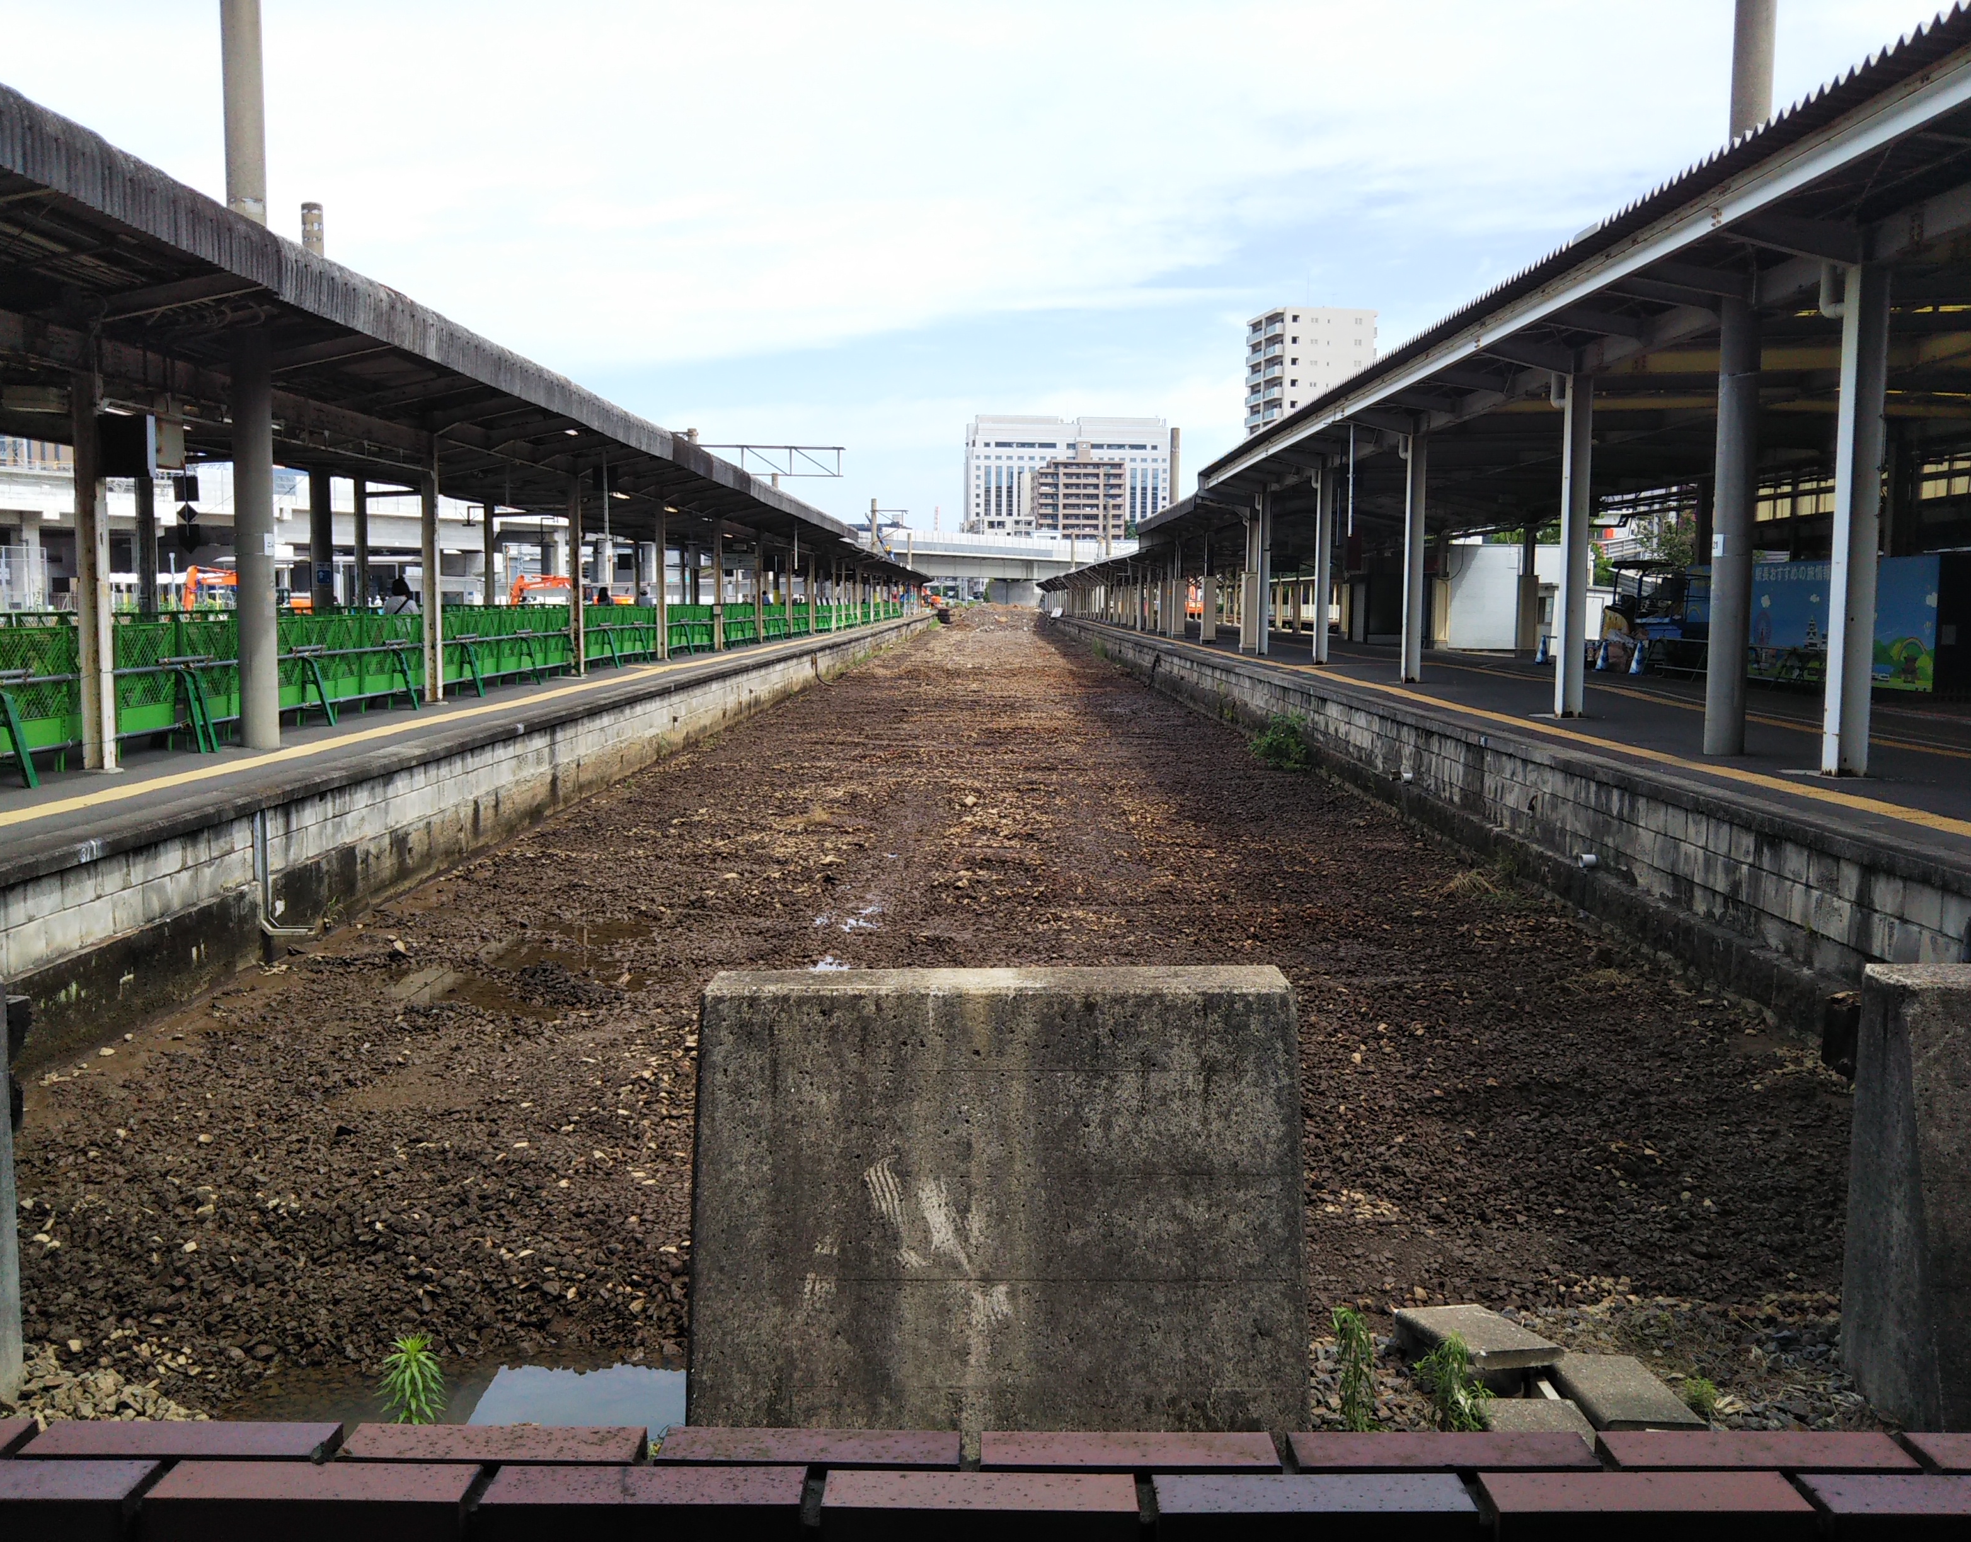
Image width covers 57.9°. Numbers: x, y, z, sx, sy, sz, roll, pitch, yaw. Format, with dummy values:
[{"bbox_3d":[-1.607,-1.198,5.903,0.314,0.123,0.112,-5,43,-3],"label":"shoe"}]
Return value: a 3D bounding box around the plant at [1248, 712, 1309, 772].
[{"bbox_3d":[4.456,-0.457,27.184,0.880,0.840,0.720,0,6,0],"label":"plant"}]

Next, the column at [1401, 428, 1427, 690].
[{"bbox_3d":[7.150,-3.542,29.633,0.230,4.107,0.290,0,6,0],"label":"column"}]

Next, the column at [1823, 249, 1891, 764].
[{"bbox_3d":[6.928,-1.975,14.143,0.220,4.003,0.290,0,6,0],"label":"column"}]

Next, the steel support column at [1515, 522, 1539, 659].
[{"bbox_3d":[13.255,-4.450,43.511,0.440,3.270,0.440,0,6,0],"label":"steel support column"}]

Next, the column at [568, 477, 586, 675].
[{"bbox_3d":[-7.590,-3.624,33.160,0.170,3.680,0.220,1,6,0],"label":"column"}]

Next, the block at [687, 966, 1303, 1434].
[{"bbox_3d":[0.034,1.331,5.501,1.829,1.366,0.655,0,6,-2],"label":"block"}]

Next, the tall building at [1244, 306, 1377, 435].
[{"bbox_3d":[44.183,-42.023,243.748,13.700,39.361,12.700,-1,6,-14],"label":"tall building"}]

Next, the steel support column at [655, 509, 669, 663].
[{"bbox_3d":[-6.869,-3.960,37.853,0.200,3.207,0.230,0,6,0],"label":"steel support column"}]

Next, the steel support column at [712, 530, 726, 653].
[{"bbox_3d":[-7.338,-4.981,49.043,0.180,3.317,0.220,1,6,0],"label":"steel support column"}]

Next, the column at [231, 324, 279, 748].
[{"bbox_3d":[-6.633,-2.126,16.152,0.335,3.784,0.335,0,6,0],"label":"column"}]

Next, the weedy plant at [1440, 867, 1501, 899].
[{"bbox_3d":[4.264,0.985,15.651,0.500,0.200,0.420,1,6,0],"label":"weedy plant"}]

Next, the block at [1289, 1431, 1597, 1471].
[{"bbox_3d":[0.326,0.516,1.273,0.212,0.065,0.053,0,6,0],"label":"block"}]

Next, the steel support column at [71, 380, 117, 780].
[{"bbox_3d":[-7.546,-1.671,15.091,0.170,3.309,0.220,1,6,0],"label":"steel support column"}]

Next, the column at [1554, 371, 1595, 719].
[{"bbox_3d":[7.677,-2.917,23.281,0.280,4.438,0.280,1,6,0],"label":"column"}]

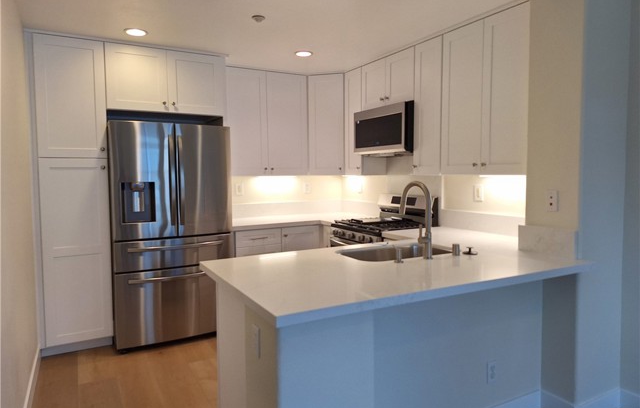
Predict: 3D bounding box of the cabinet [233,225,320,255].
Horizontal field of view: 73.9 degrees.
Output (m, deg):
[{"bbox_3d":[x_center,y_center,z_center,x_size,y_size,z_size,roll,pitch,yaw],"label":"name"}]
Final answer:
[{"bbox_3d":[-0.534,0.652,4.404,0.884,0.876,0.618,-2,4,-29],"label":"cabinet"}]

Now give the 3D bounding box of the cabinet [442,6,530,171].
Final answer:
[{"bbox_3d":[1.234,-0.725,2.967,0.318,1.047,0.726,-2,4,-28],"label":"cabinet"}]

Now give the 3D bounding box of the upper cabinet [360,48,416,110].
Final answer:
[{"bbox_3d":[0.731,-1.093,3.868,0.318,0.430,0.759,-2,4,-28],"label":"upper cabinet"}]

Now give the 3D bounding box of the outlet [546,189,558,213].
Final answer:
[{"bbox_3d":[1.333,-0.015,2.441,0.010,0.118,0.072,-2,4,-28],"label":"outlet"}]

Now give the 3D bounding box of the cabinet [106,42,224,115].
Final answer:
[{"bbox_3d":[-1.396,-1.021,3.774,0.933,0.504,0.645,-2,4,-28],"label":"cabinet"}]

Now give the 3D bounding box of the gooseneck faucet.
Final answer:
[{"bbox_3d":[0.536,0.085,2.463,0.100,0.430,0.260,-3,5,-32],"label":"gooseneck faucet"}]

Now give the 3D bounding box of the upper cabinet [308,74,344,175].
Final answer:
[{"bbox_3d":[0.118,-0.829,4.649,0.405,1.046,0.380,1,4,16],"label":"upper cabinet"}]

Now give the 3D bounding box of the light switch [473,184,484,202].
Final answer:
[{"bbox_3d":[1.255,-0.081,3.348,0.012,0.122,0.086,-2,4,-29],"label":"light switch"}]

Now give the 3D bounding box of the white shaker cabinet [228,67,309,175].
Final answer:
[{"bbox_3d":[-0.609,-0.812,4.446,0.914,1.046,0.335,-2,4,-29],"label":"white shaker cabinet"}]

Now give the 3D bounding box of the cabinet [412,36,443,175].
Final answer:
[{"bbox_3d":[0.996,-0.755,3.430,0.337,1.046,0.303,-2,4,-29],"label":"cabinet"}]

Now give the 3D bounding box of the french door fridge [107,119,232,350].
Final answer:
[{"bbox_3d":[-1.345,0.234,3.770,0.907,1.779,0.855,-2,4,-29],"label":"french door fridge"}]

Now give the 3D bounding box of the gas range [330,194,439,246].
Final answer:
[{"bbox_3d":[0.574,0.525,3.898,0.685,1.183,0.758,-2,4,-29],"label":"gas range"}]

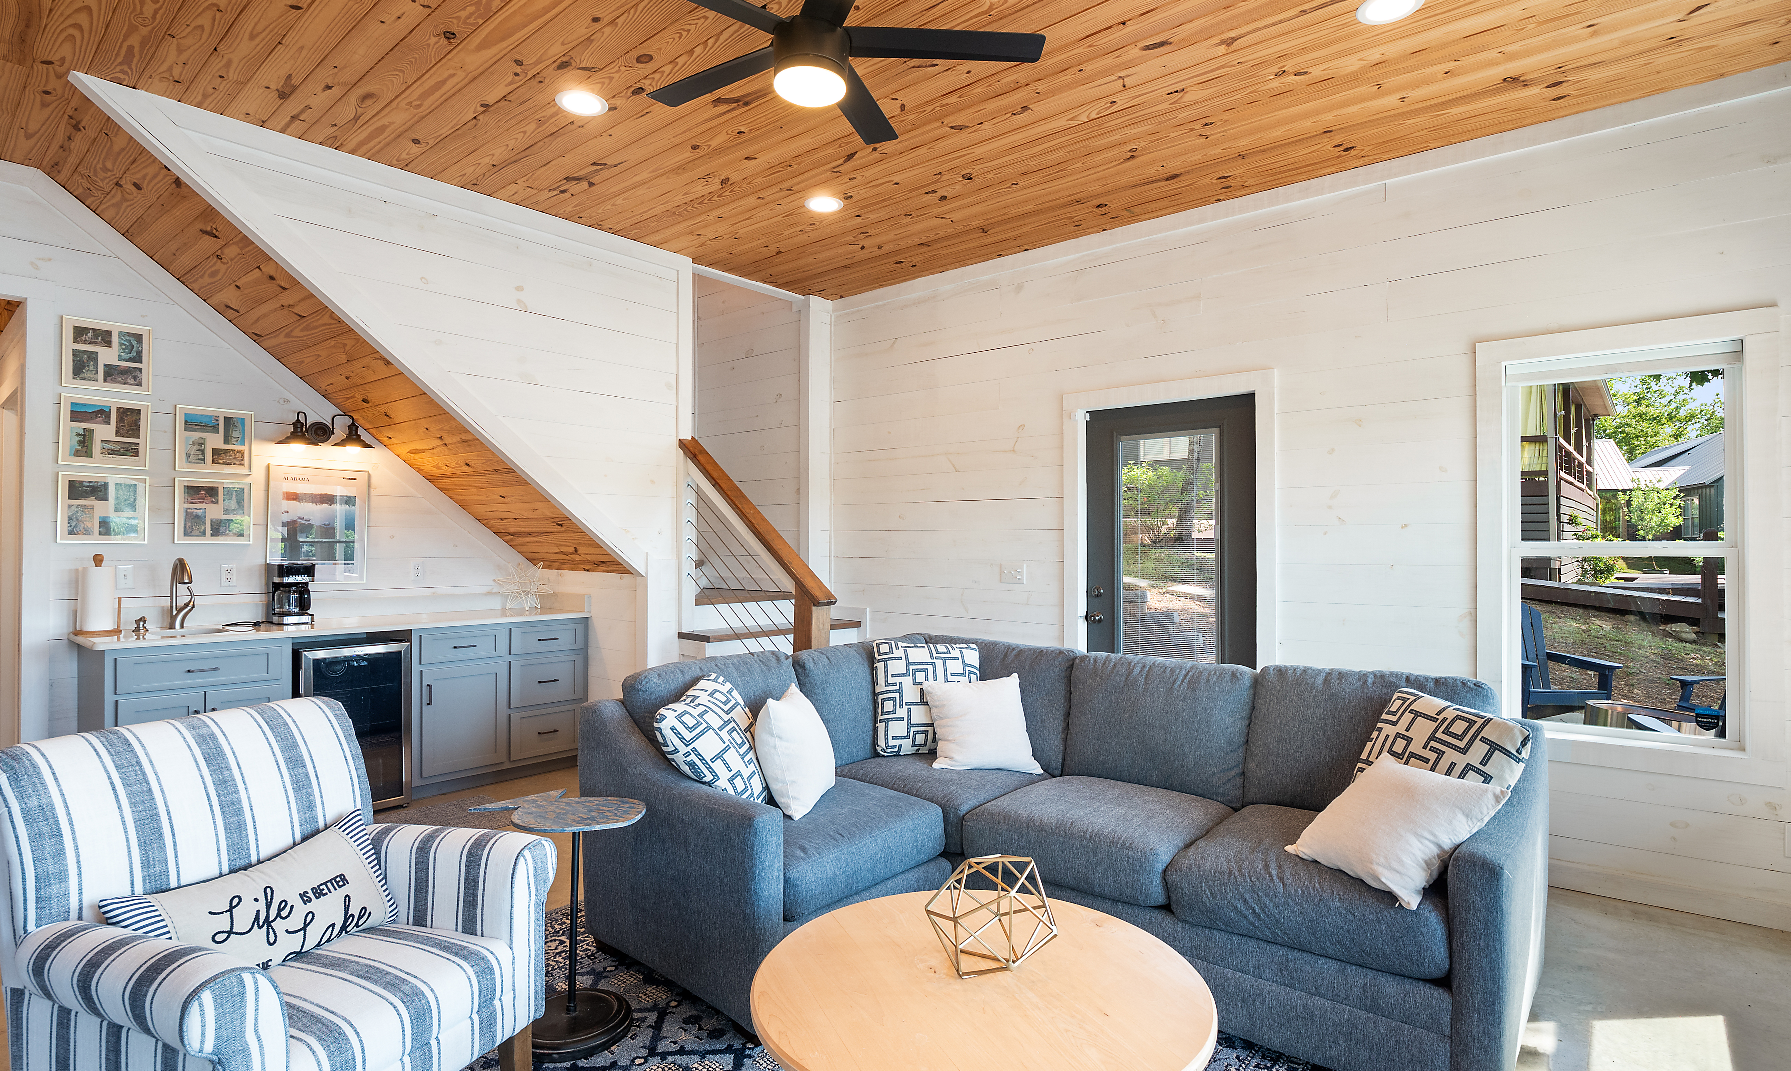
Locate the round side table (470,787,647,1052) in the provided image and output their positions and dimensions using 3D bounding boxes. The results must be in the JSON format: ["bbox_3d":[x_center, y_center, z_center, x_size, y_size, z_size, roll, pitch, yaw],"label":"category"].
[{"bbox_3d":[-0.930,1.075,2.341,0.480,0.575,0.365,0,0,32],"label":"round side table"}]

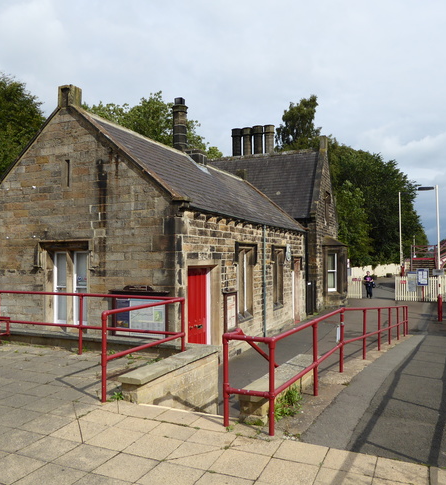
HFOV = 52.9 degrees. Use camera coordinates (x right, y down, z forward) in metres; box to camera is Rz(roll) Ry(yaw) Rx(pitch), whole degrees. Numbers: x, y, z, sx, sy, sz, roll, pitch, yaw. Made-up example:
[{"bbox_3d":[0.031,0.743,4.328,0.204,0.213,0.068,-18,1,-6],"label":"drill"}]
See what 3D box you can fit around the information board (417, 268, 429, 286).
[{"bbox_3d":[10.990,1.924,24.604,0.690,0.990,0.080,-1,-2,23],"label":"information board"}]

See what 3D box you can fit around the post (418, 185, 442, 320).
[{"bbox_3d":[8.034,0.412,17.322,0.800,5.210,0.260,-1,-2,23],"label":"post"}]

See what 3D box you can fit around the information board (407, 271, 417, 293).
[{"bbox_3d":[10.447,2.191,24.756,0.580,1.130,0.070,-1,-2,23],"label":"information board"}]

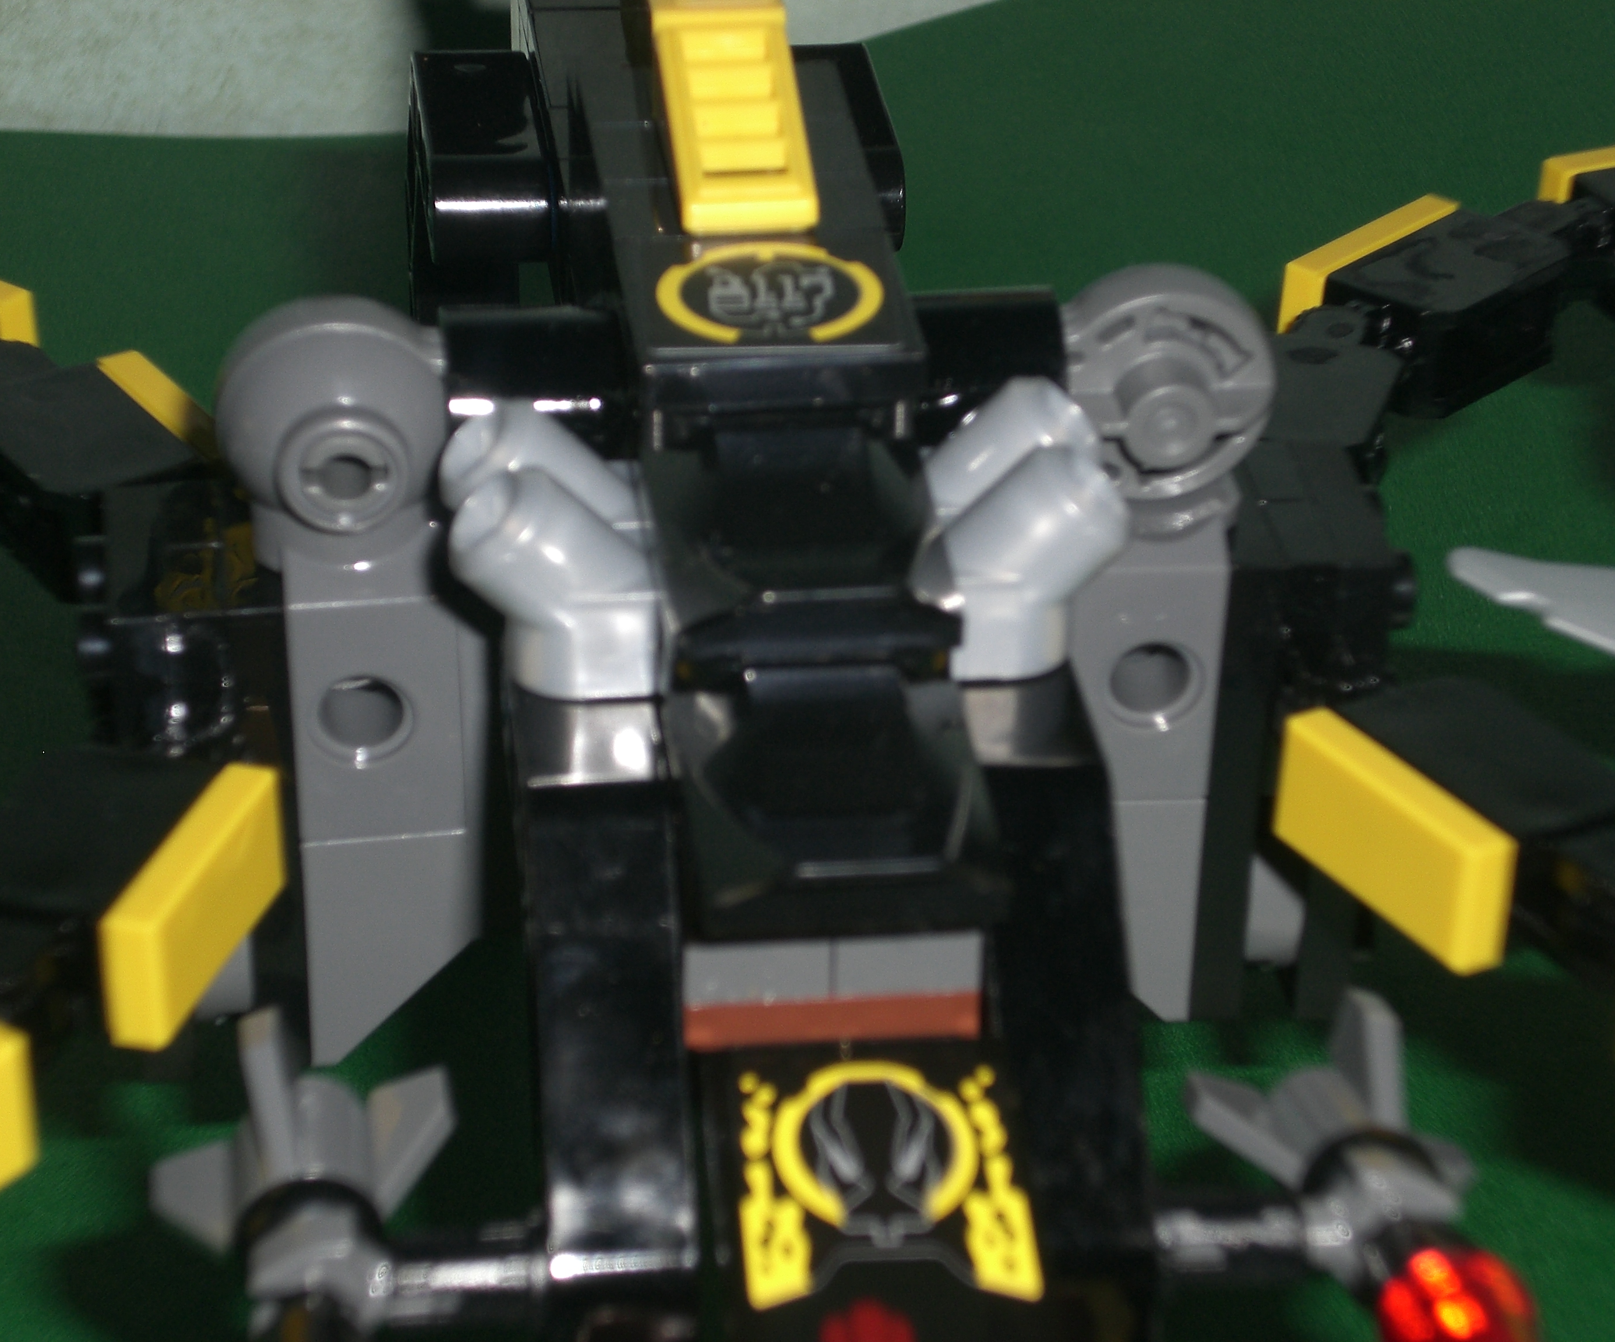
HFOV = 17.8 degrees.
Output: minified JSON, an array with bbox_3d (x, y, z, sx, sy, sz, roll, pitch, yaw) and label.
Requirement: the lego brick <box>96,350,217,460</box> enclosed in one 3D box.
[{"bbox_3d":[-0.041,-0.014,0.332,0.003,0.008,0.016,-18,35,-27],"label":"lego brick"}]

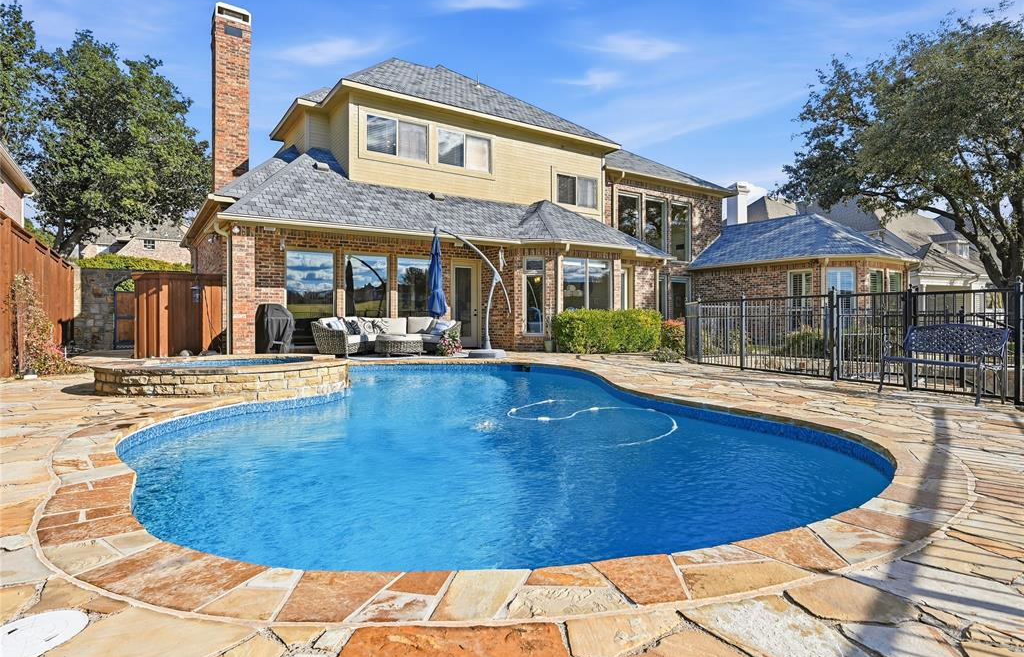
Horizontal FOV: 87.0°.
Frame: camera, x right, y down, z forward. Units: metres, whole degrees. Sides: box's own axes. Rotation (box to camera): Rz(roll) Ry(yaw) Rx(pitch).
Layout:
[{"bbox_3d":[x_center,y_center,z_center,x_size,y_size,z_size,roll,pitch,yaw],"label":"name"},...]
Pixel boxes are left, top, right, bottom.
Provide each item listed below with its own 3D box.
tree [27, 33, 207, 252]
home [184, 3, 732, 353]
[{"bbox_3d":[-16.500,-5.885,22.700,6.800,12.900,6.800,-1,1,-36],"label":"tree"},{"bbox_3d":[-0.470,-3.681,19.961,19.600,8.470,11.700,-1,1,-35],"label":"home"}]

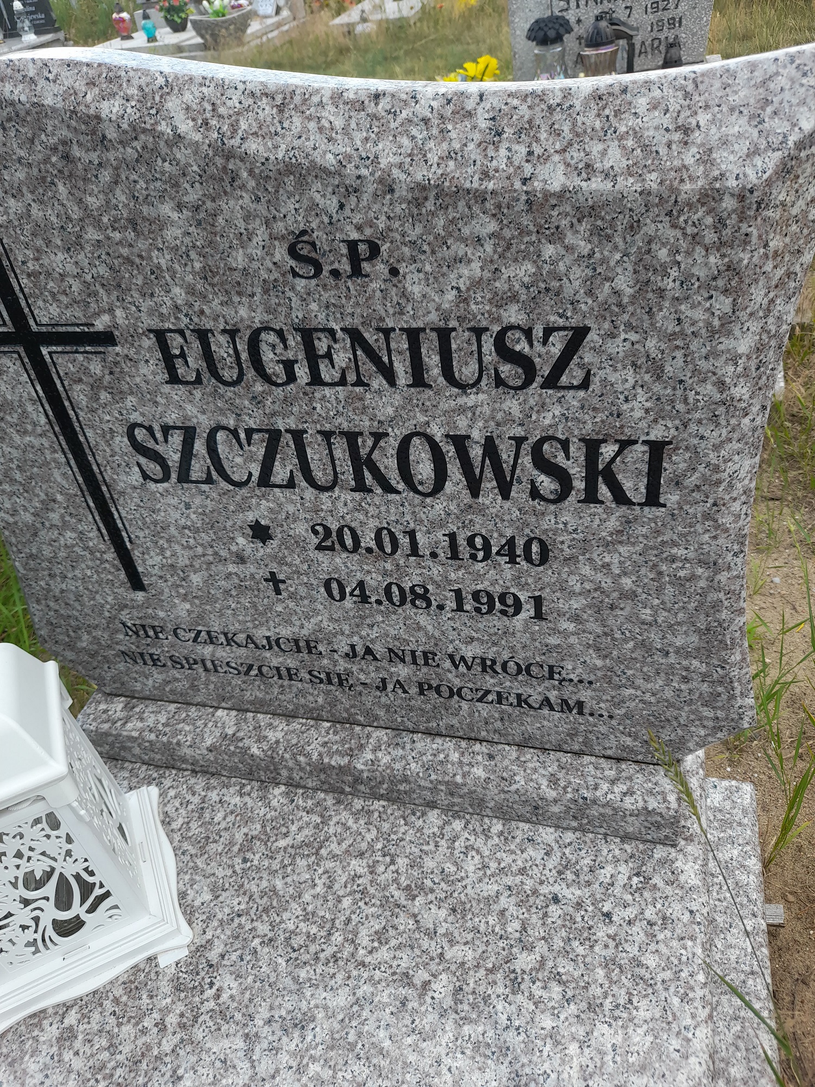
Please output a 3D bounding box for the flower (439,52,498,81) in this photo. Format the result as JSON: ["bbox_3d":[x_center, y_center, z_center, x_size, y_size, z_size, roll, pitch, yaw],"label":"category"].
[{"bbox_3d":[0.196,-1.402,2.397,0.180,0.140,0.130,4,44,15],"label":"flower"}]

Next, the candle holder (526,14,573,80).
[{"bbox_3d":[0.459,-1.541,2.530,0.142,0.240,0.142,4,44,15],"label":"candle holder"}]

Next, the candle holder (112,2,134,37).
[{"bbox_3d":[-1.809,-3.331,5.013,0.110,0.188,0.085,-17,42,-8],"label":"candle holder"}]

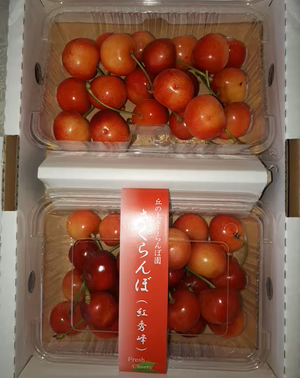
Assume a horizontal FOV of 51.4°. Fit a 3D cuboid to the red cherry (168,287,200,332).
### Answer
[{"bbox_3d":[0.020,0.081,0.208,0.027,0.025,0.027,0,62,27],"label":"red cherry"}]

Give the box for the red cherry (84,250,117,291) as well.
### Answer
[{"bbox_3d":[-0.033,0.054,0.208,0.024,0.025,0.025,0,87,0],"label":"red cherry"}]

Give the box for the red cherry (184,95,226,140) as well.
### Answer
[{"bbox_3d":[0.037,-0.047,0.206,0.027,0.025,0.028,0,87,0],"label":"red cherry"}]

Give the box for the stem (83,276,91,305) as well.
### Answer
[{"bbox_3d":[-0.042,0.067,0.205,0.004,0.004,0.022,-8,62,-3],"label":"stem"}]

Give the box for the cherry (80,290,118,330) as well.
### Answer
[{"bbox_3d":[-0.033,0.081,0.208,0.026,0.025,0.025,0,87,0],"label":"cherry"}]

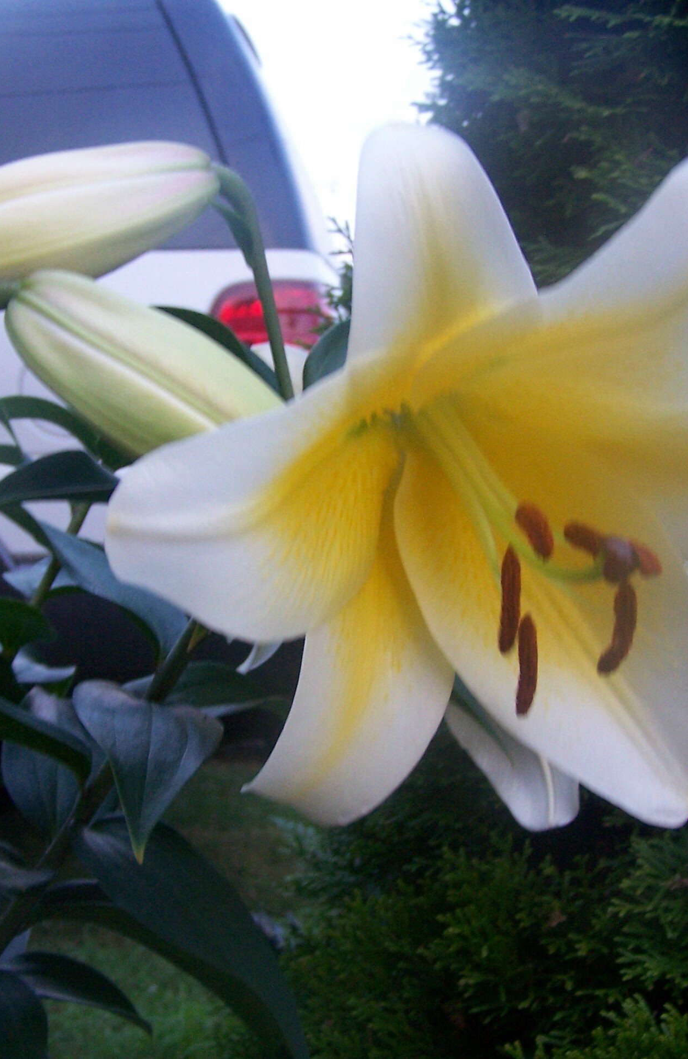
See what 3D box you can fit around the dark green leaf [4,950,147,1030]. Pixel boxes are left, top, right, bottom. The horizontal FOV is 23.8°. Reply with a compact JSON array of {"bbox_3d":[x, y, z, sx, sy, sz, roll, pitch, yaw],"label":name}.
[{"bbox_3d":[-0.093,0.159,0.560,0.062,0.022,0.032,21,-6,-18],"label":"dark green leaf"}]

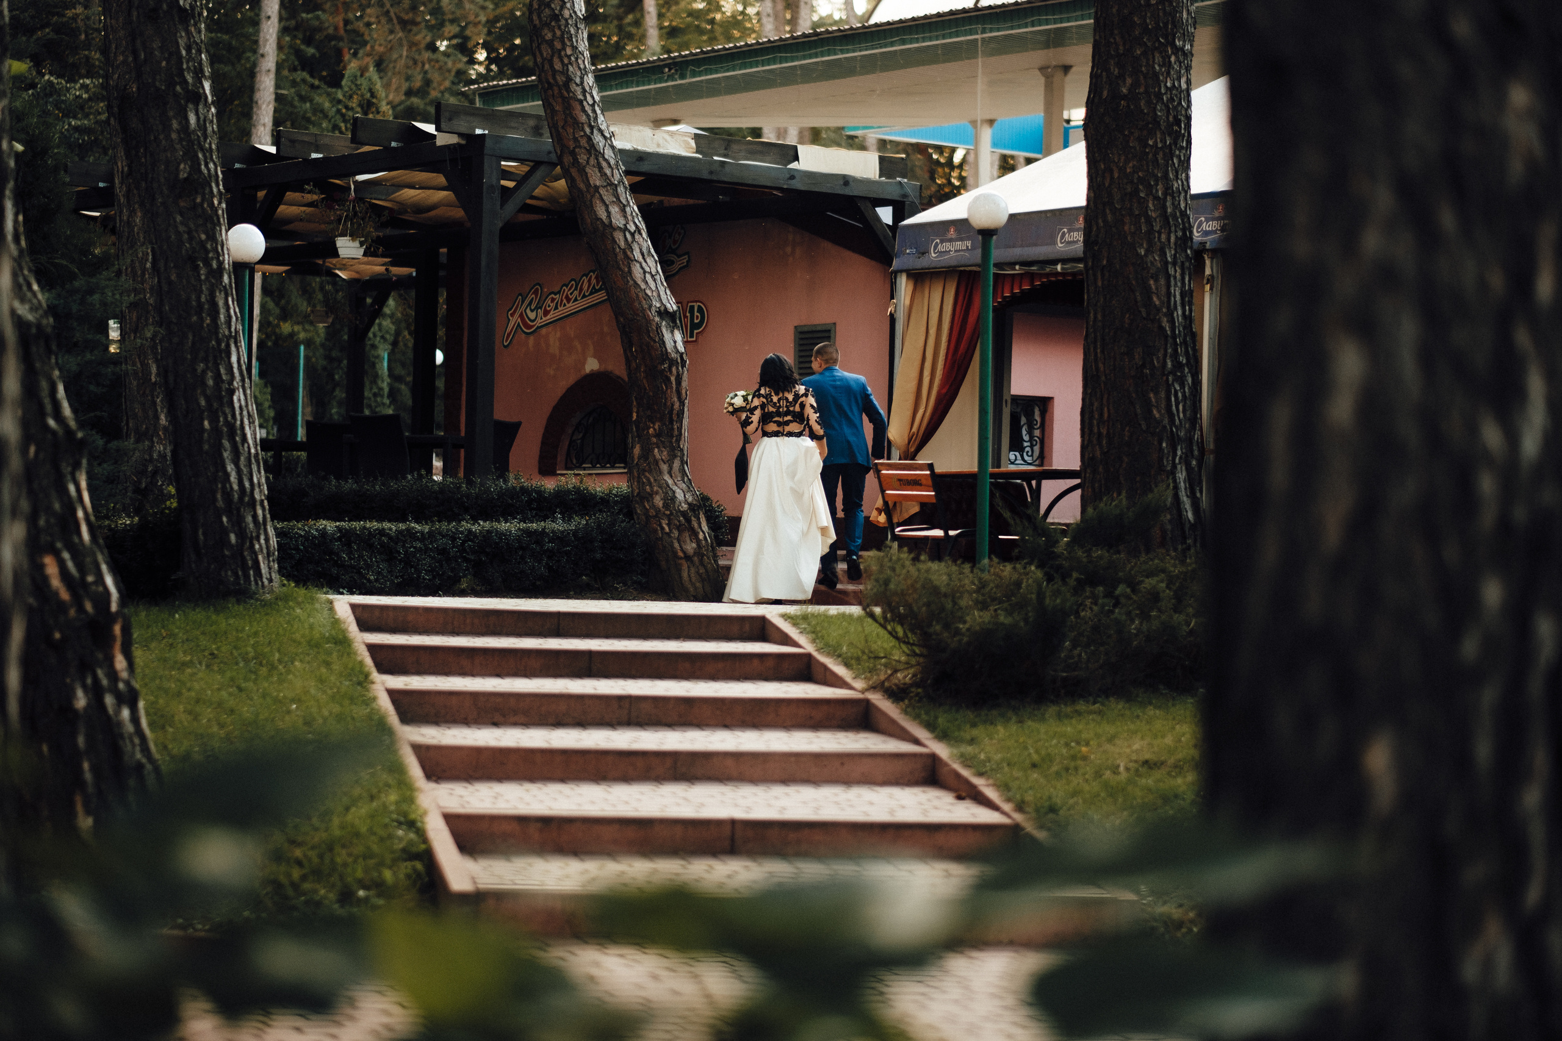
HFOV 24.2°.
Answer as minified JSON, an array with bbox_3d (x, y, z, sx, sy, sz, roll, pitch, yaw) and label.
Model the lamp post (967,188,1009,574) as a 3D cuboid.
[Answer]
[{"bbox_3d":[1.440,-0.870,25.400,0.290,2.800,0.290,2,0,0],"label":"lamp post"}]

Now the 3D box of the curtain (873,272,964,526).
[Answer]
[{"bbox_3d":[1.015,-0.897,26.950,0.250,1.900,0.850,2,-1,-36],"label":"curtain"}]

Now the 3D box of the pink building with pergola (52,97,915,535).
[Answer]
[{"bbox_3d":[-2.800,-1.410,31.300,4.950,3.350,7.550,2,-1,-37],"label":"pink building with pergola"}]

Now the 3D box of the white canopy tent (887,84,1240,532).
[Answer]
[{"bbox_3d":[3.720,-1.480,26.850,4.150,4.050,4.150,2,-1,-36],"label":"white canopy tent"}]

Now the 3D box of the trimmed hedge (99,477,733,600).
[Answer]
[{"bbox_3d":[-2.600,0.110,26.100,4.500,0.860,1.500,2,0,-9],"label":"trimmed hedge"}]

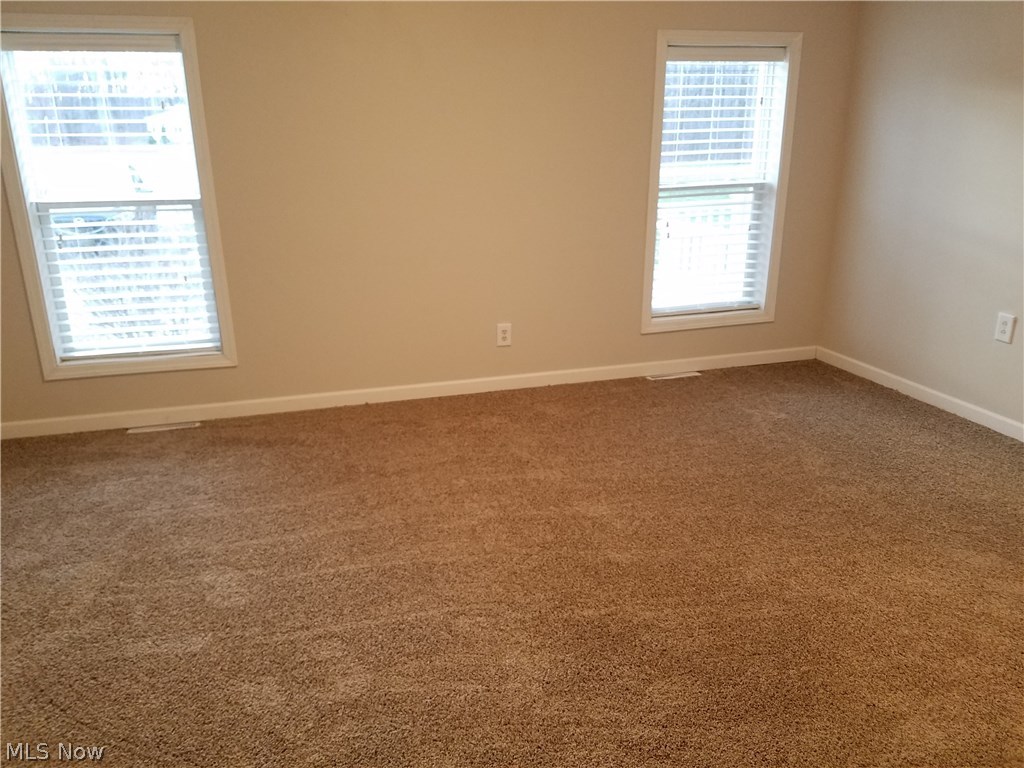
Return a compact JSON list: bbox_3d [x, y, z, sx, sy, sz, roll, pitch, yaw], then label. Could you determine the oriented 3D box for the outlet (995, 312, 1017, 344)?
[{"bbox_3d":[2.227,-0.251,3.480,0.012,0.124,0.081,-6,19,-15],"label":"outlet"}]

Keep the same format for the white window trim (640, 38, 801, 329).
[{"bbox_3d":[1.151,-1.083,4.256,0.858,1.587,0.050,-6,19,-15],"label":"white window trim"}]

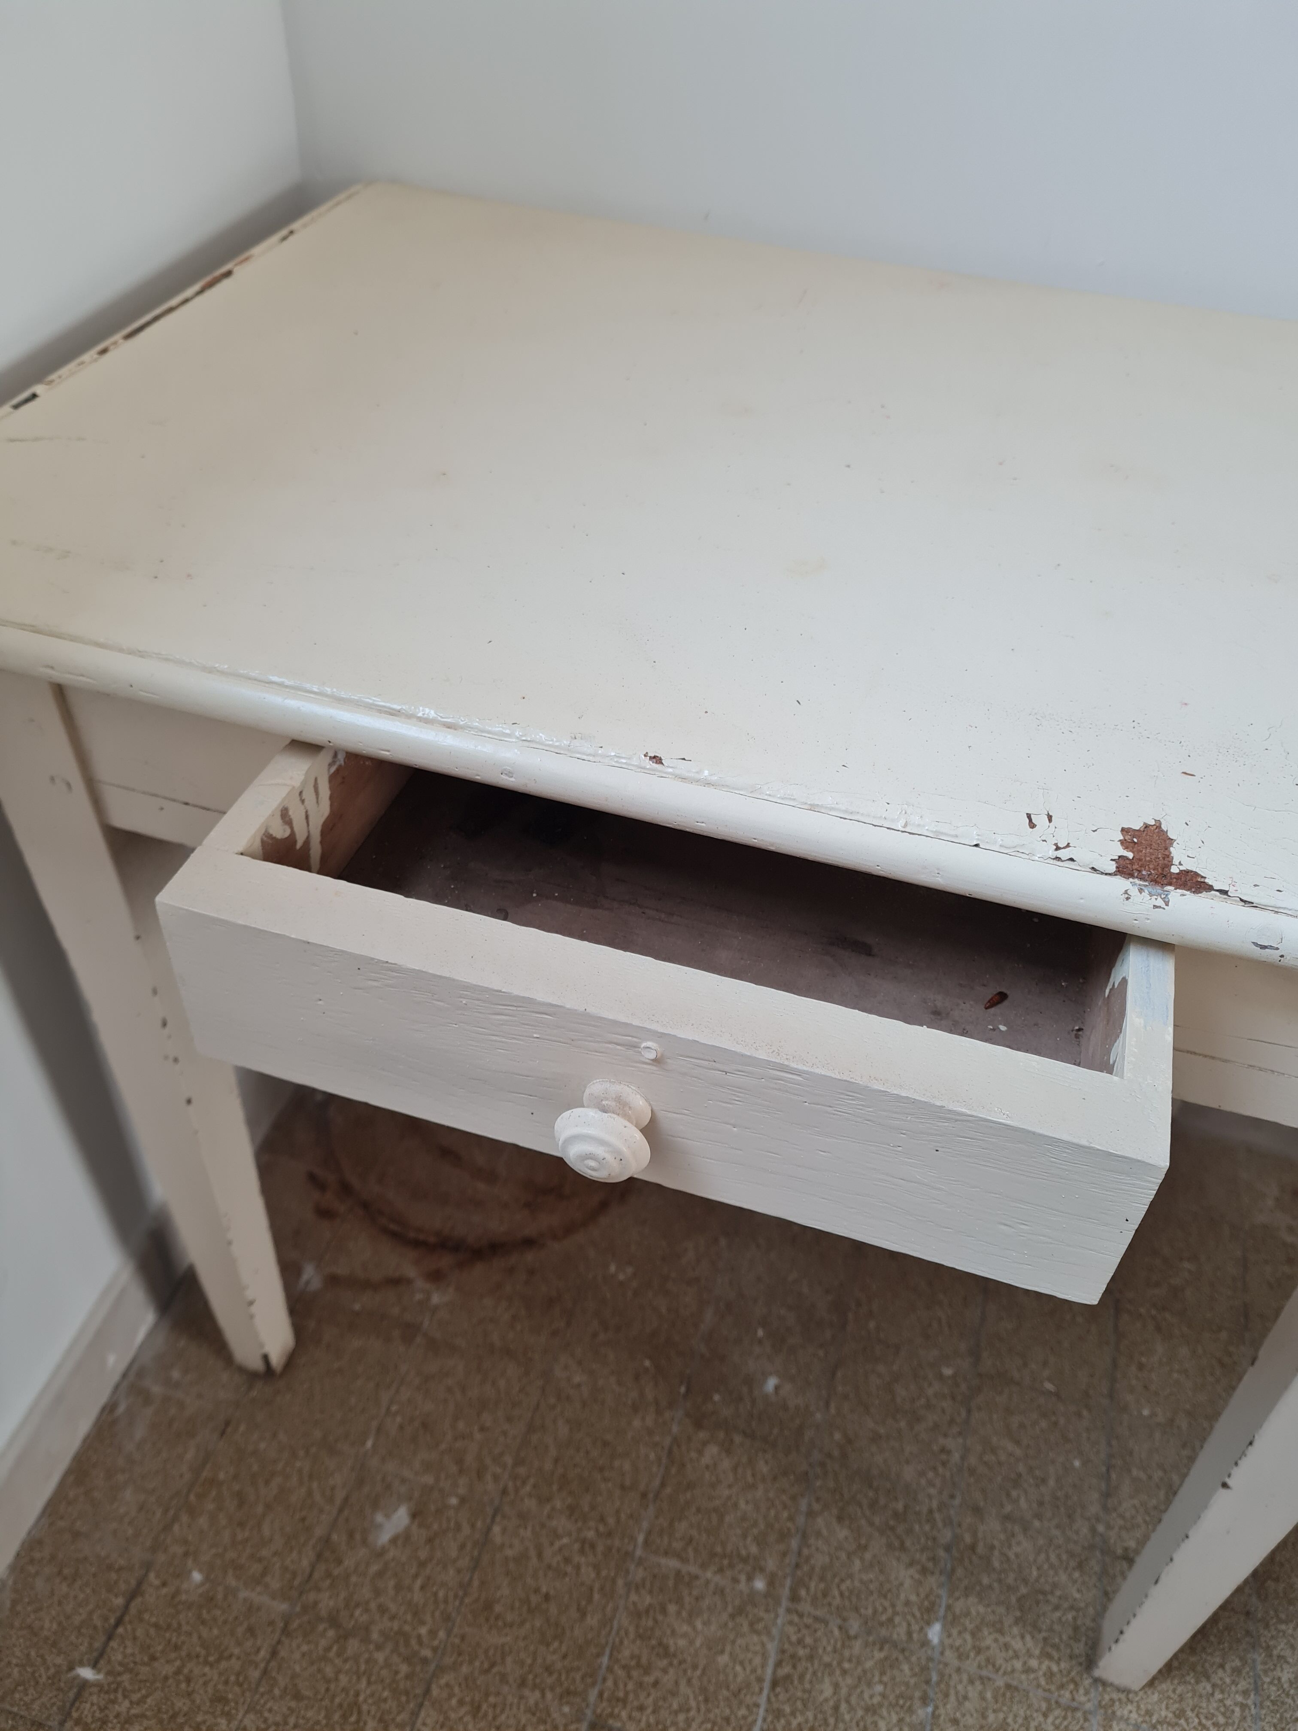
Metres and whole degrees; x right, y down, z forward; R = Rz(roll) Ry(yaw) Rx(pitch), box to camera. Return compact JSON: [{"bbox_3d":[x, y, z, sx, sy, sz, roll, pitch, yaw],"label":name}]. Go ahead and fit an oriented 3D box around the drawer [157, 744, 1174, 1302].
[{"bbox_3d":[0.037,-0.021,0.577,0.352,0.086,0.380,13,44,10],"label":"drawer"}]

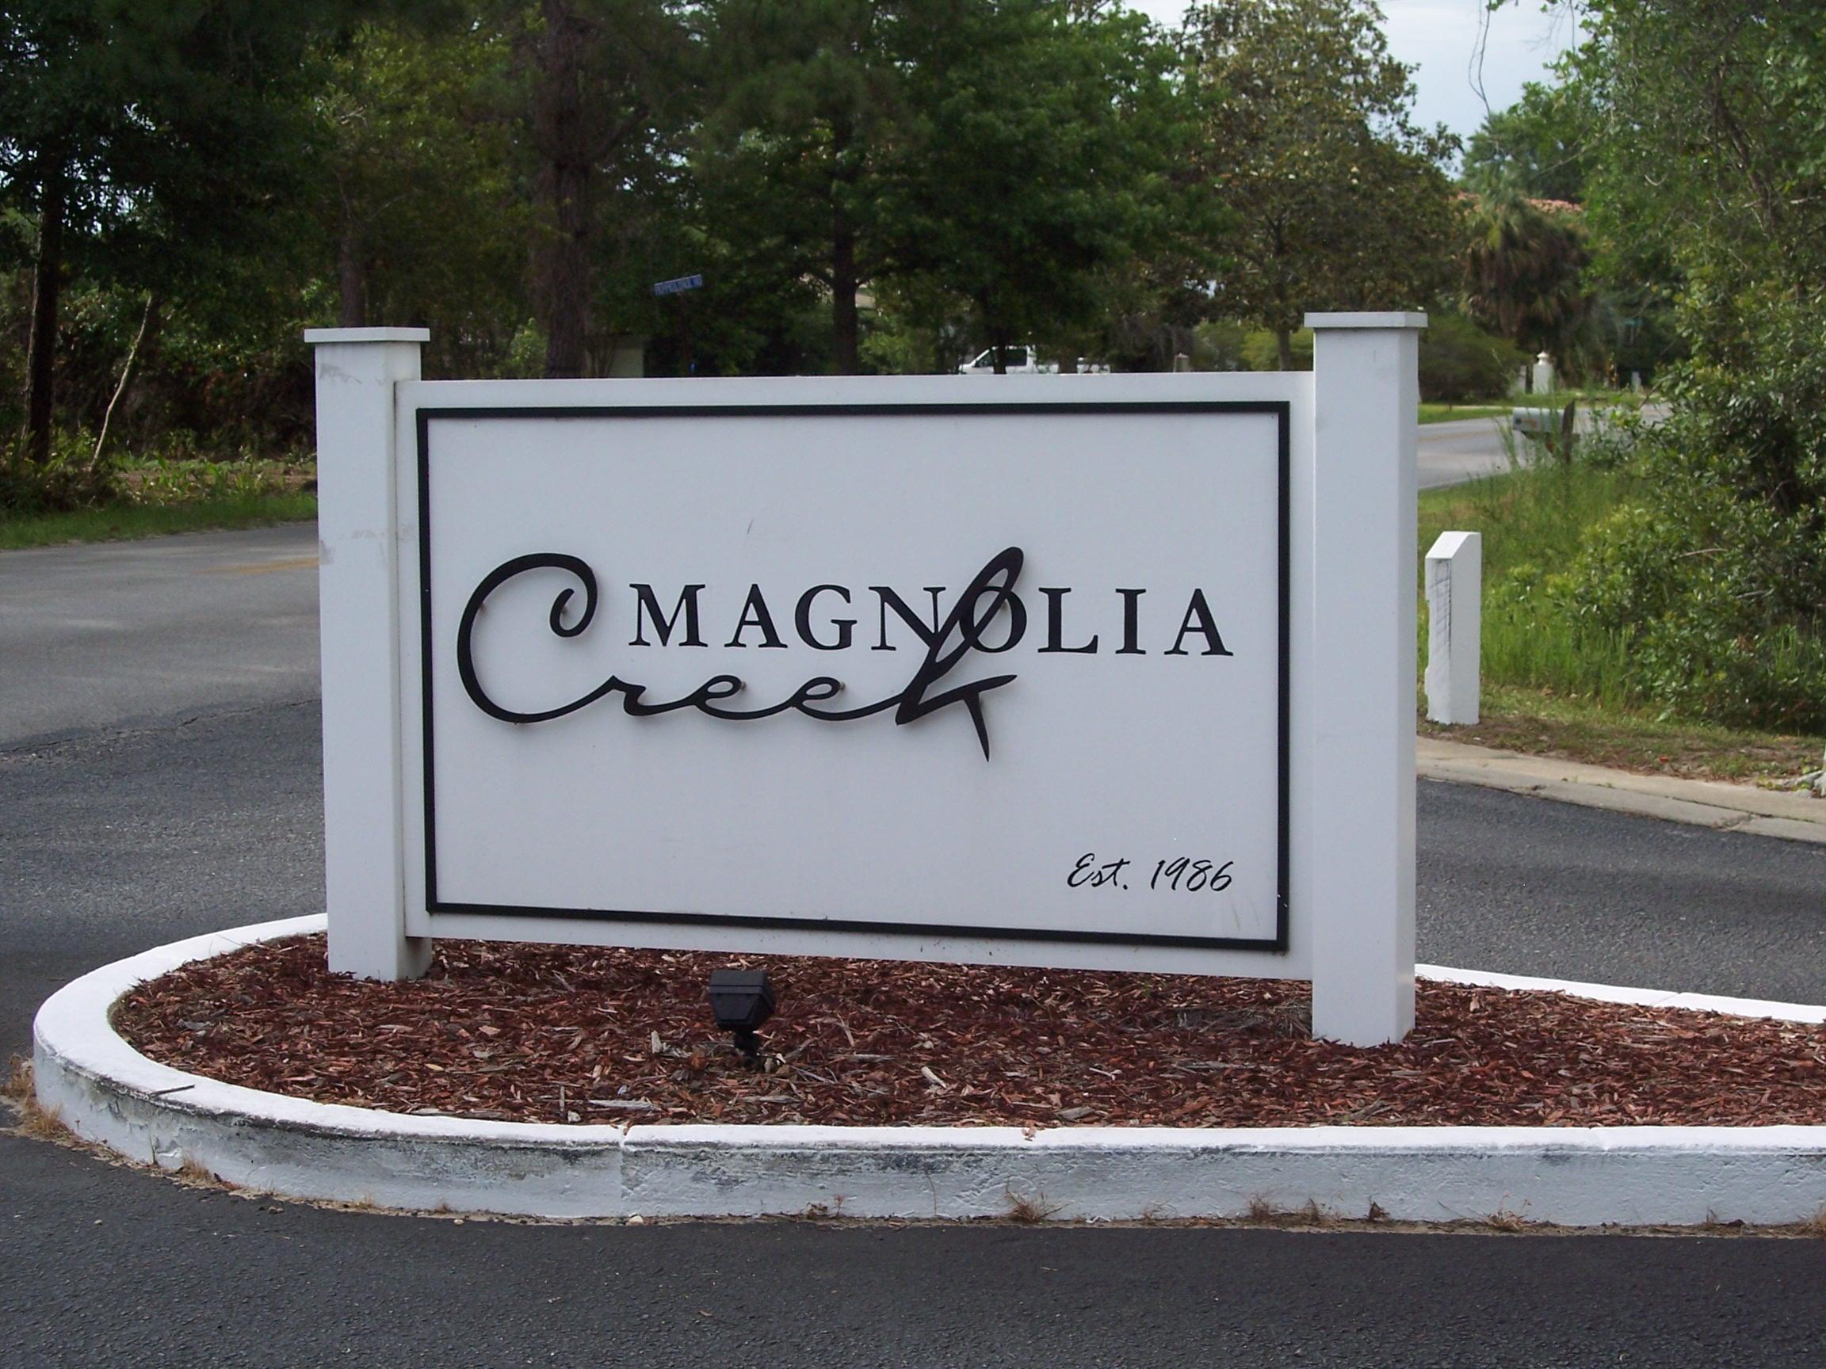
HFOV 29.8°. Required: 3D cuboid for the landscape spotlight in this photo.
[{"bbox_3d":[-0.376,0.725,7.527,0.115,0.180,0.110,1,5,22],"label":"landscape spotlight"}]

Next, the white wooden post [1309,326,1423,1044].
[{"bbox_3d":[1.018,-0.016,7.732,0.228,1.626,0.228,1,5,19],"label":"white wooden post"}]

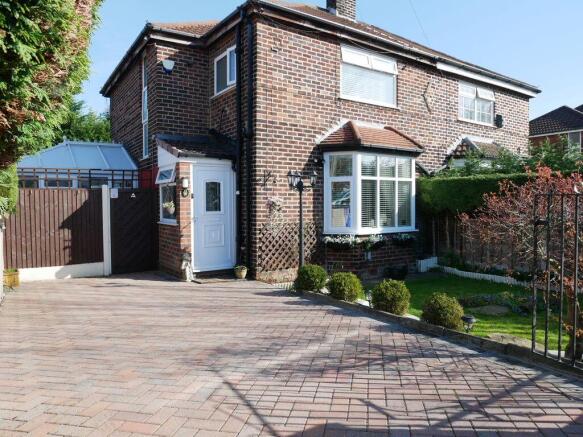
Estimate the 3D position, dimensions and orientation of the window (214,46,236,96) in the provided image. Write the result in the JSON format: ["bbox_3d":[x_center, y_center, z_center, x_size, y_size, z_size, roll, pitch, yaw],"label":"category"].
[{"bbox_3d":[-1.447,-3.164,8.750,0.080,0.840,1.160,-1,2,-33],"label":"window"}]

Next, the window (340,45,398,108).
[{"bbox_3d":[1.807,-3.164,9.183,1.763,1.135,0.140,-2,3,-34],"label":"window"}]

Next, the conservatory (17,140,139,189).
[{"bbox_3d":[-6.117,-0.535,11.275,2.720,3.260,3.800,-1,2,-33],"label":"conservatory"}]

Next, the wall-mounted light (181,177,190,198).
[{"bbox_3d":[-1.987,-0.582,7.590,0.140,0.400,0.150,-2,3,-34],"label":"wall-mounted light"}]

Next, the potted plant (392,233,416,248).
[{"bbox_3d":[2.545,0.496,9.102,0.600,0.300,0.200,-1,2,-33],"label":"potted plant"}]

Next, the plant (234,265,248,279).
[{"bbox_3d":[-0.989,1.040,8.020,0.260,0.250,0.260,0,2,0],"label":"plant"}]

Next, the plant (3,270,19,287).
[{"bbox_3d":[-4.932,1.041,7.089,0.270,0.330,0.270,-2,3,-34],"label":"plant"}]

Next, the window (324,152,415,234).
[{"bbox_3d":[2.027,-0.536,9.133,2.900,1.740,0.500,-1,2,-33],"label":"window"}]

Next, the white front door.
[{"bbox_3d":[-1.566,-0.040,8.226,0.910,2.150,0.090,-1,2,-33],"label":"white front door"}]

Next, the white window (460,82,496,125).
[{"bbox_3d":[5.275,-3.221,11.483,1.770,1.090,0.080,-1,2,-33],"label":"white window"}]

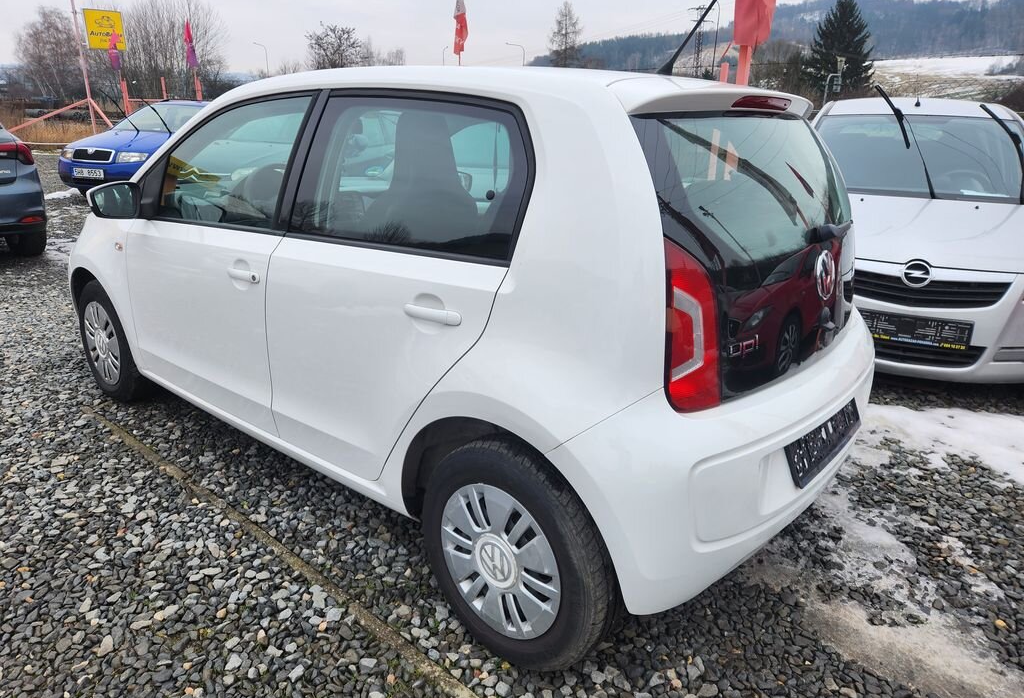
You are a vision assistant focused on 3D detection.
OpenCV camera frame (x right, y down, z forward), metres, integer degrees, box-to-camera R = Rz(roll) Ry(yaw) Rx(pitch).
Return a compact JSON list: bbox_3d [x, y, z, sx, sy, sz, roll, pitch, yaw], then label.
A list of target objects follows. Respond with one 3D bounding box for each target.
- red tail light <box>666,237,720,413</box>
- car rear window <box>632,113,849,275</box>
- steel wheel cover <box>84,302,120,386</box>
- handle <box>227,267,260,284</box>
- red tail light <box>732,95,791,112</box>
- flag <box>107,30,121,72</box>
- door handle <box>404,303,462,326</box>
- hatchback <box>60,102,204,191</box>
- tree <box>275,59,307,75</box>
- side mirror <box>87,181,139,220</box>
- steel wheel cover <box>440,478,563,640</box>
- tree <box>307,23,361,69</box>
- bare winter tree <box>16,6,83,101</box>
[{"bbox_3d":[0.352,-0.040,1.295,0.155,0.340,0.100,-11,22,-34],"label":"red tail light"},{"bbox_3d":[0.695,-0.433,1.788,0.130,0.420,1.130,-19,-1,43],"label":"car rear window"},{"bbox_3d":[-1.867,-0.027,3.099,0.385,0.385,0.050,16,23,38],"label":"steel wheel cover"},{"bbox_3d":[-0.807,-0.223,2.050,0.182,0.033,0.047,16,22,38],"label":"handle"},{"bbox_3d":[0.649,-0.644,1.769,0.055,0.042,0.360,16,22,38],"label":"red tail light"},{"bbox_3d":[-9.078,-6.800,15.500,0.310,0.920,0.200,-8,20,-27],"label":"flag"},{"bbox_3d":[-0.178,-0.078,1.543,0.190,0.034,0.045,16,23,38],"label":"door handle"},{"bbox_3d":[-4.760,-3.080,10.380,1.660,1.450,3.960,7,19,17],"label":"hatchback"},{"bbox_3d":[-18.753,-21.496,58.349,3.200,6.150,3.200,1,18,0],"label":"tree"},{"bbox_3d":[-1.444,-0.541,2.443,0.110,0.132,0.180,16,22,38],"label":"side mirror"},{"bbox_3d":[-0.037,0.504,1.615,0.385,0.385,0.050,16,23,38],"label":"steel wheel cover"},{"bbox_3d":[-7.907,-11.830,30.913,2.900,5.380,2.900,1,18,0],"label":"tree"},{"bbox_3d":[-32.628,-20.988,48.000,4.500,6.200,4.200,-9,21,-31],"label":"bare winter tree"}]

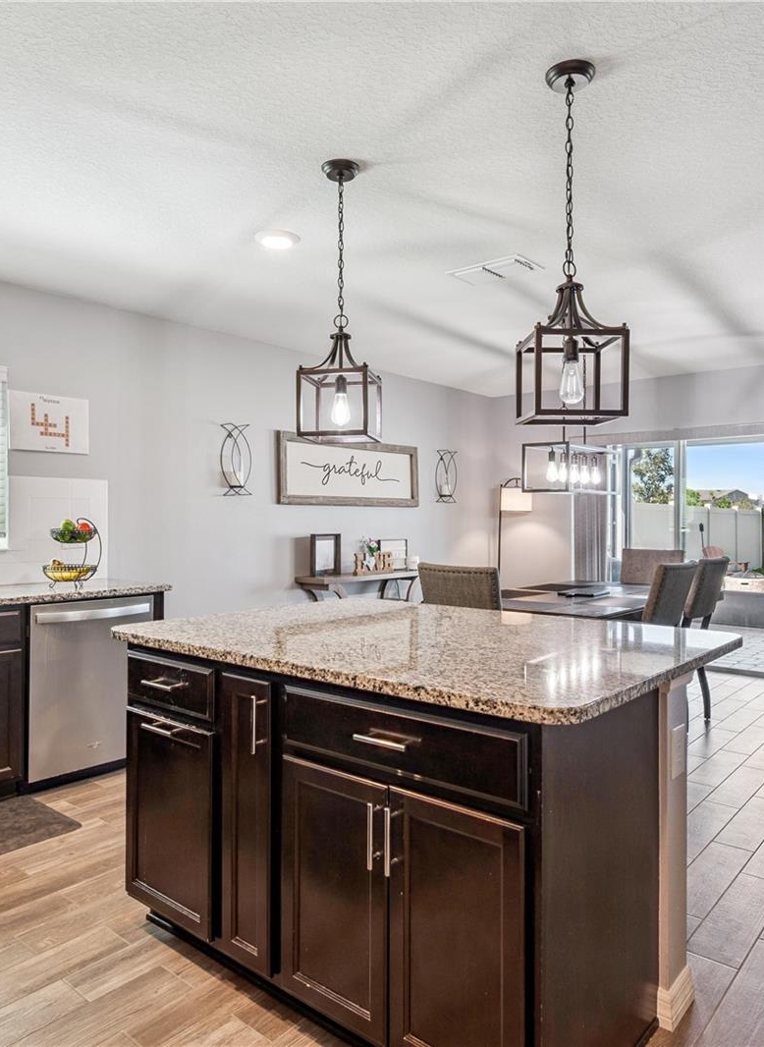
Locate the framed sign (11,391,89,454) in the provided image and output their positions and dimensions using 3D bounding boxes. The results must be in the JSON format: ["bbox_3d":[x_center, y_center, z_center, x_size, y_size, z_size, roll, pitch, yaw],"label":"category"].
[{"bbox_3d":[-1.730,-0.519,3.870,0.025,0.291,0.419,0,0,40],"label":"framed sign"}]

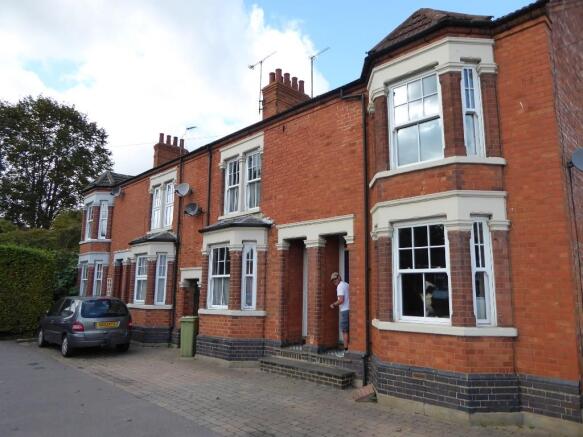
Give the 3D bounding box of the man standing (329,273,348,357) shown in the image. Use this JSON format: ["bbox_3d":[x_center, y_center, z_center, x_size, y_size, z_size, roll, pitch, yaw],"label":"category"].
[{"bbox_3d":[1.104,2.100,9.258,0.540,1.750,0.500,2,-10,-4],"label":"man standing"}]

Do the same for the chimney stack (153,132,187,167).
[{"bbox_3d":[-7.130,-3.656,24.855,1.815,2.310,0.726,10,-13,-42],"label":"chimney stack"}]

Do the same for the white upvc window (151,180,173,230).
[{"bbox_3d":[-4.693,-0.397,15.347,0.132,1.727,1.672,10,-13,-42],"label":"white upvc window"}]

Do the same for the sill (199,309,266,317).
[{"bbox_3d":[-1.707,2.425,10.957,0.638,0.127,2.442,10,-13,-42],"label":"sill"}]

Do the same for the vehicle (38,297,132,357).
[{"bbox_3d":[-6.287,3.096,12.718,1.740,1.630,4.170,10,-13,-42],"label":"vehicle"}]

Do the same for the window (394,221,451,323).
[{"bbox_3d":[2.098,0.871,6.870,0.121,1.606,1.001,10,-13,-42],"label":"window"}]

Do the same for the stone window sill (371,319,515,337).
[{"bbox_3d":[2.225,1.772,6.839,0.638,0.116,2.464,10,-13,-42],"label":"stone window sill"}]

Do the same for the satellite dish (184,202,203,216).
[{"bbox_3d":[-3.075,-0.282,13.209,0.450,0.450,0.420,-7,-12,38],"label":"satellite dish"}]

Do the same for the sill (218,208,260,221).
[{"bbox_3d":[-1.474,-0.137,11.817,0.170,0.110,2.000,10,-13,-42],"label":"sill"}]

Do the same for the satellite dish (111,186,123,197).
[{"bbox_3d":[-7.190,-1.115,17.327,0.440,0.390,0.360,-5,-11,30],"label":"satellite dish"}]

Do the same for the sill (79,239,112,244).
[{"bbox_3d":[-8.856,1.095,18.917,0.638,0.121,2.442,10,-13,-42],"label":"sill"}]

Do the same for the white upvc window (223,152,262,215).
[{"bbox_3d":[-1.373,-1.004,11.986,0.100,1.650,1.700,10,-13,-42],"label":"white upvc window"}]

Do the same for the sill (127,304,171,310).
[{"bbox_3d":[-5.040,3.039,14.570,0.660,0.140,2.750,10,-13,-42],"label":"sill"}]

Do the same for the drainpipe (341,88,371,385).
[{"bbox_3d":[1.262,0.167,8.579,0.180,6.050,0.600,10,-13,-42],"label":"drainpipe"}]

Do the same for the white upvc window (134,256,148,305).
[{"bbox_3d":[-5.176,2.136,14.605,0.100,1.680,0.990,10,-13,-42],"label":"white upvc window"}]

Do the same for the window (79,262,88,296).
[{"bbox_3d":[-9.233,2.782,18.874,0.100,1.640,1.000,10,-13,-42],"label":"window"}]

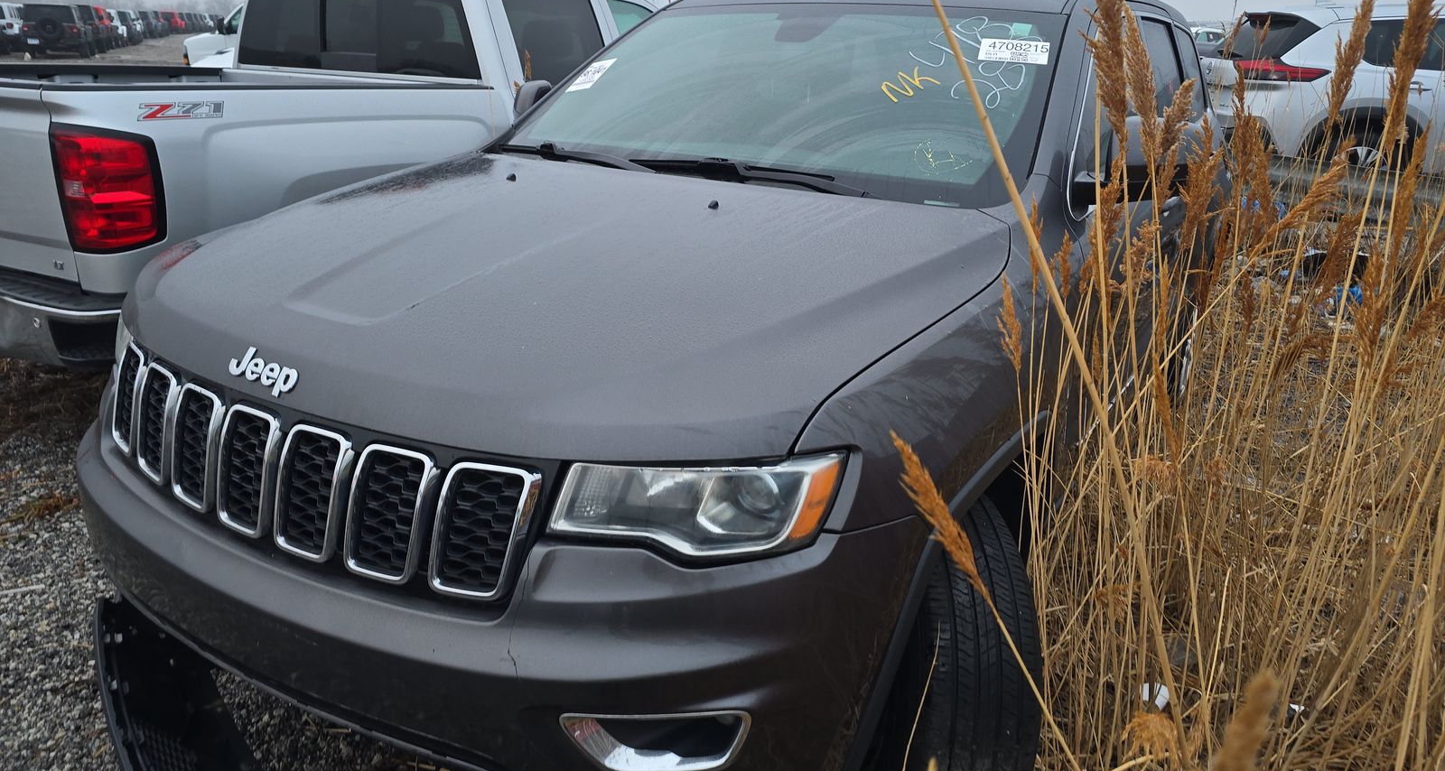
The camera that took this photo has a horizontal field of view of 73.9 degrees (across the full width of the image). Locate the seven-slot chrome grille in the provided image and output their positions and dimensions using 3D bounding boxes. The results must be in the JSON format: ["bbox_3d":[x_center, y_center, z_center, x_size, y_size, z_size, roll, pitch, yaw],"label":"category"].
[{"bbox_3d":[-0.720,0.121,1.514,1.020,0.210,0.160,14,22,29],"label":"seven-slot chrome grille"}]

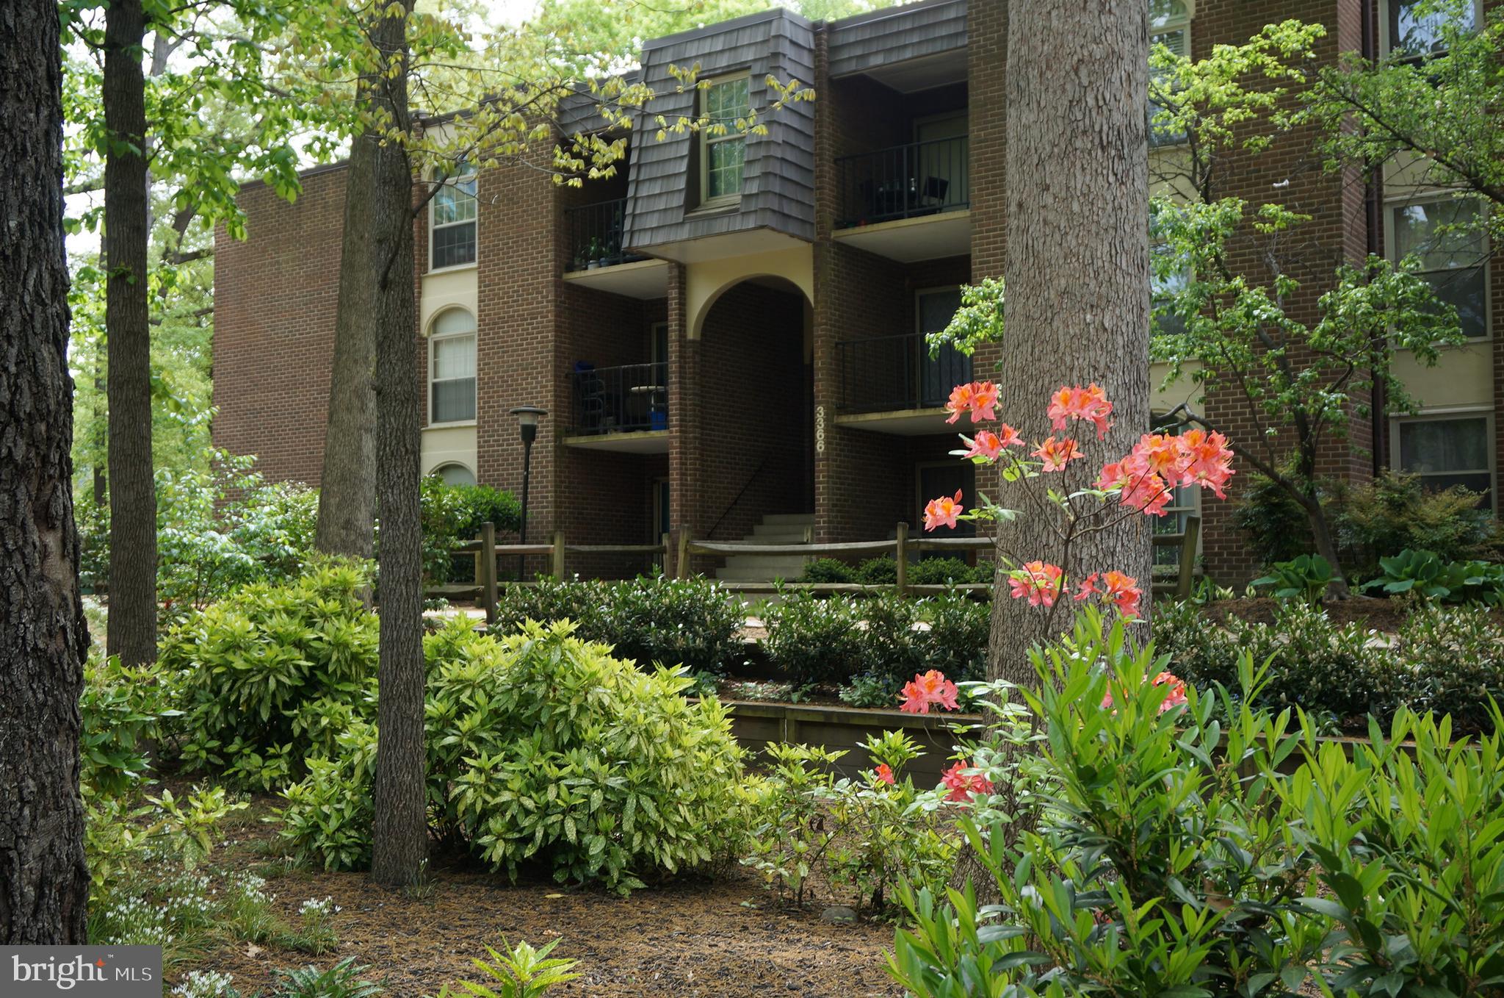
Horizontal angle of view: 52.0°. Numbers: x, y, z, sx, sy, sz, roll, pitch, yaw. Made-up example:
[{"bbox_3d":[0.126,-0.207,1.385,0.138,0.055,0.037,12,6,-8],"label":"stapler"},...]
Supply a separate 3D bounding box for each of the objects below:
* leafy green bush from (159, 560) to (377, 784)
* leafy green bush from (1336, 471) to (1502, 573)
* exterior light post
[{"bbox_3d":[-3.780,1.321,12.135,1.750,1.650,1.600,1,-3,-17],"label":"leafy green bush"},{"bbox_3d":[7.447,0.293,17.201,1.700,1.330,1.150,-2,-3,34],"label":"leafy green bush"},{"bbox_3d":[-3.316,-0.052,22.800,0.530,2.620,0.530,0,-3,0],"label":"exterior light post"}]

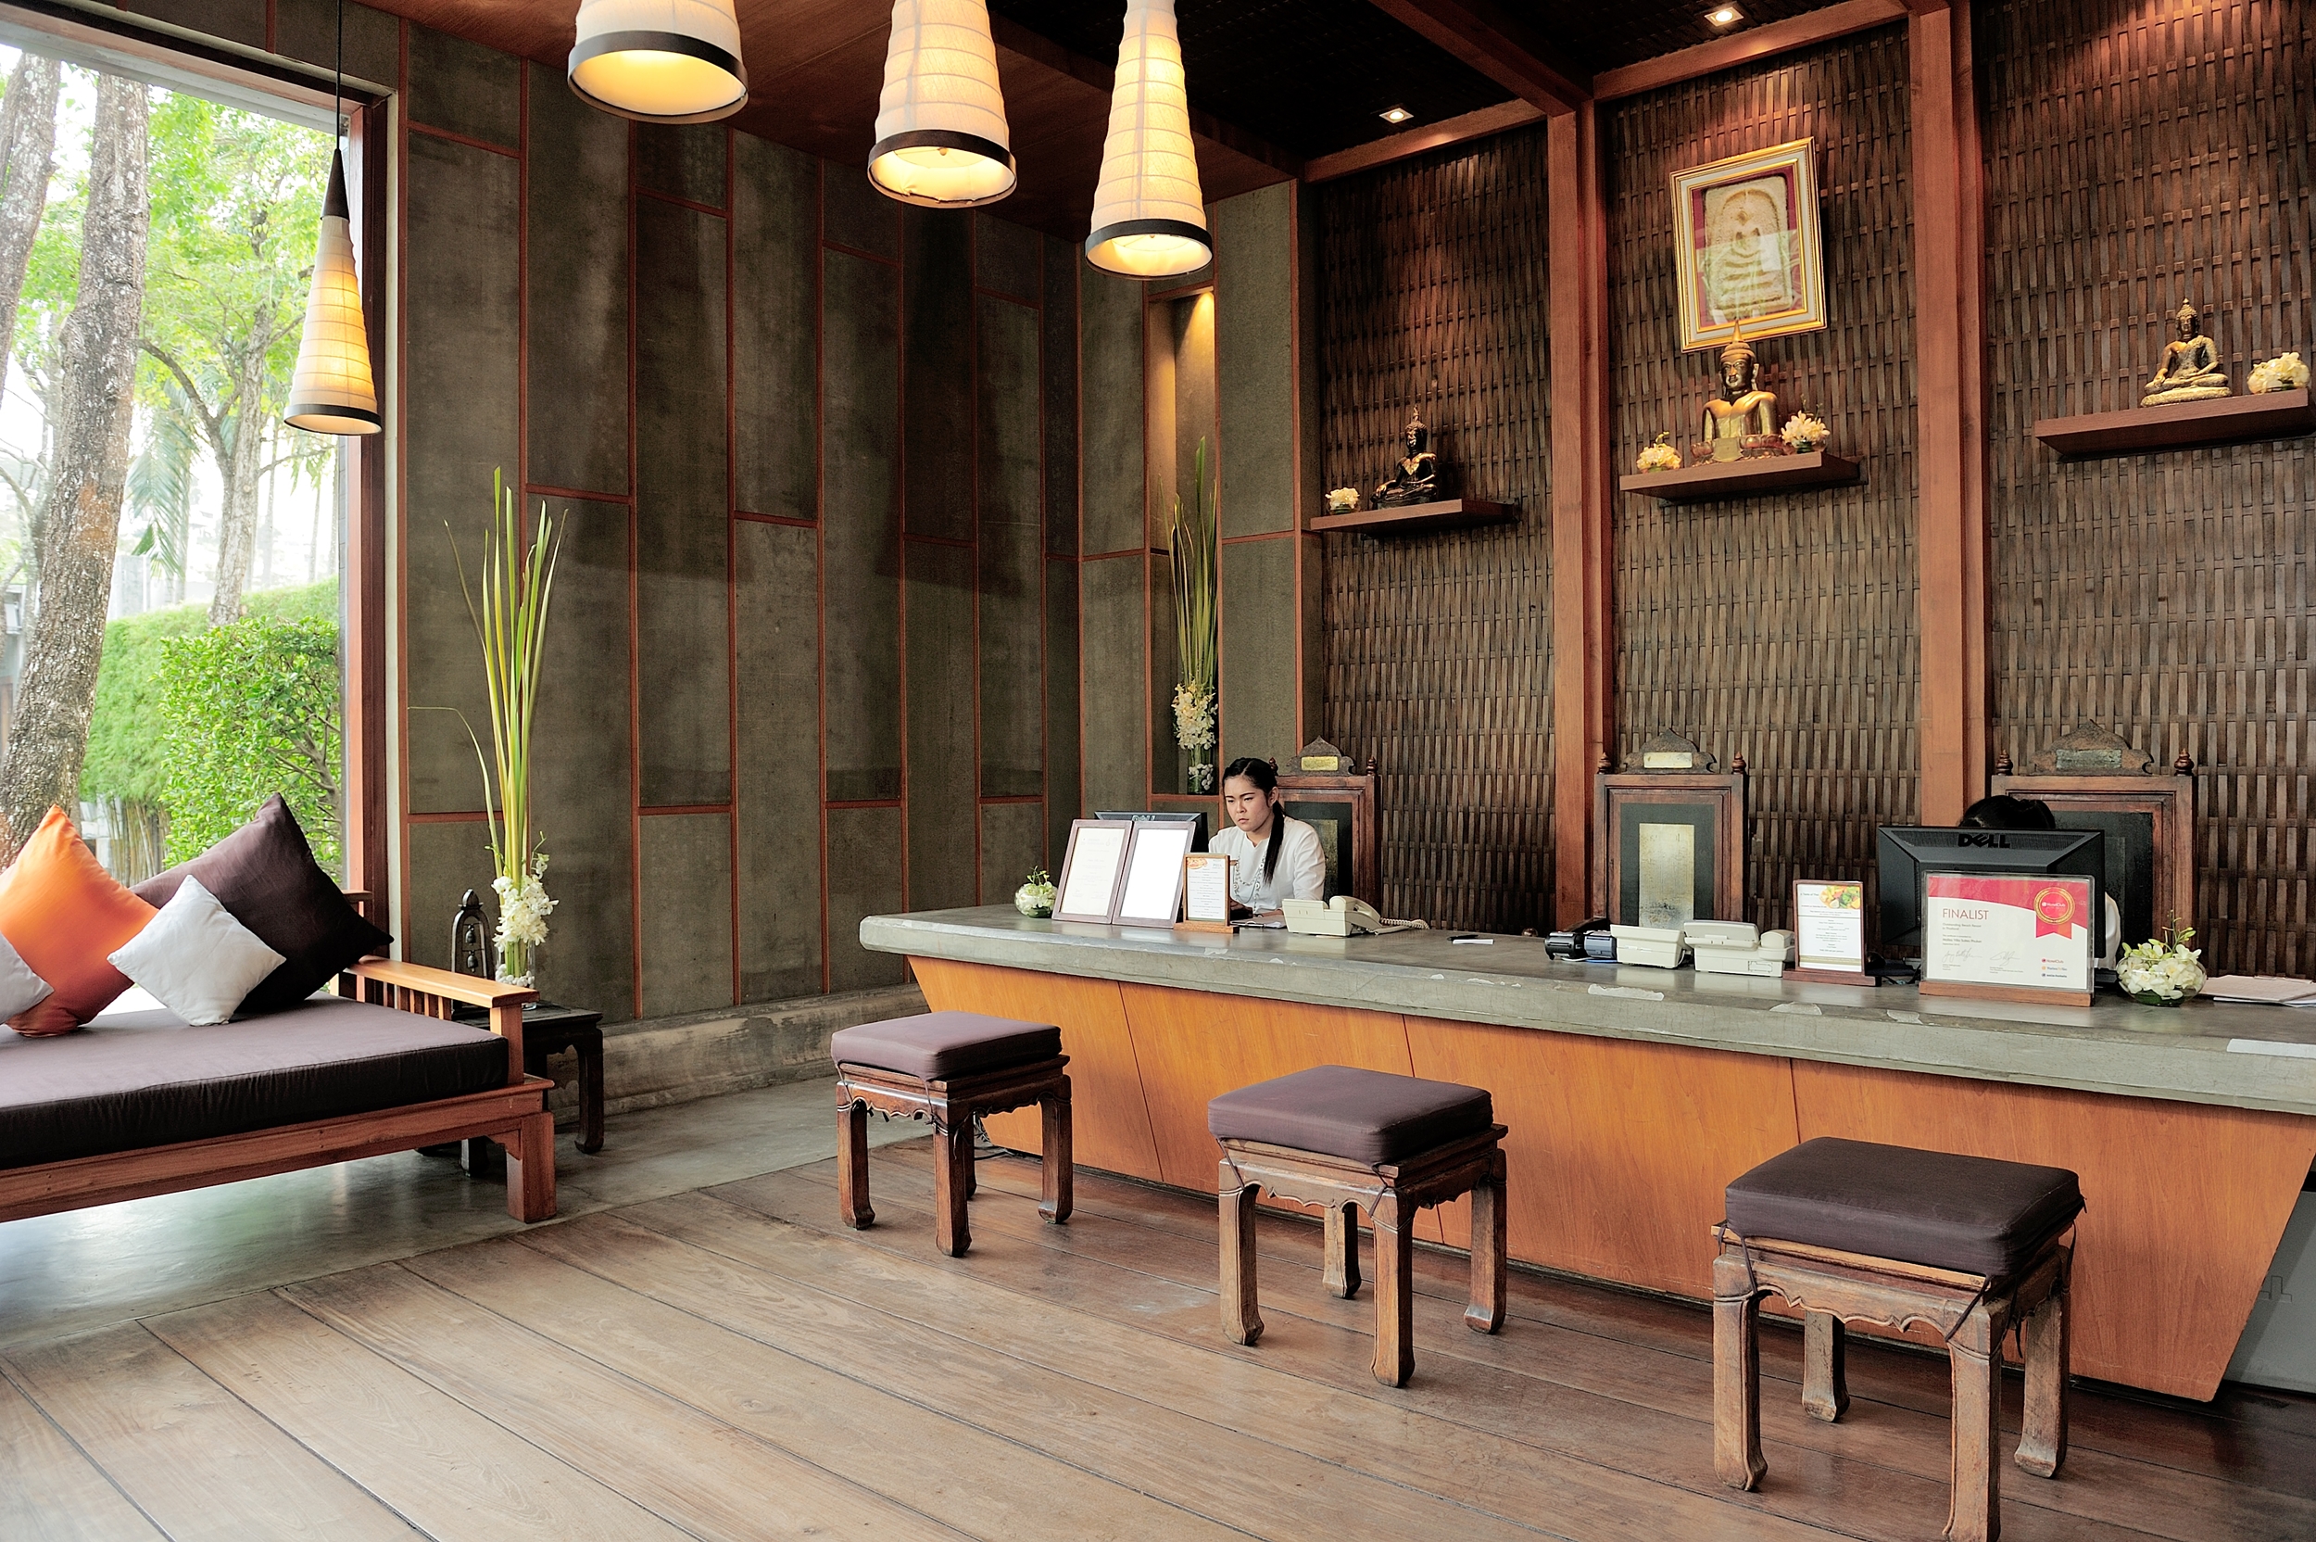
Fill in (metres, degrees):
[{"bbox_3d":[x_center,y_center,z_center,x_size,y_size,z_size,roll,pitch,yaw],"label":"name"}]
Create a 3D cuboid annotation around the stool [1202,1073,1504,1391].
[{"bbox_3d":[0.447,0.952,3.310,0.435,0.505,0.445,0,1,39],"label":"stool"}]

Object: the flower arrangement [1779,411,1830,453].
[{"bbox_3d":[2.121,-1.109,5.052,0.145,0.122,0.145,0,1,39],"label":"flower arrangement"}]

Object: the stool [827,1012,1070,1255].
[{"bbox_3d":[-0.534,0.925,4.015,0.423,0.508,0.429,0,1,40],"label":"stool"}]

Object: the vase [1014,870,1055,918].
[{"bbox_3d":[-0.376,0.376,4.812,0.136,0.157,0.136,0,0,0],"label":"vase"}]

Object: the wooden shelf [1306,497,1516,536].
[{"bbox_3d":[1.011,-0.992,6.161,0.681,0.045,0.429,0,1,40],"label":"wooden shelf"}]

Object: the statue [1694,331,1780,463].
[{"bbox_3d":[1.955,-1.259,5.212,0.260,0.425,0.170,0,1,39],"label":"statue"}]

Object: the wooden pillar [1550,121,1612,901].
[{"bbox_3d":[1.589,-0.660,5.834,0.188,3.630,0.188,0,1,40],"label":"wooden pillar"}]

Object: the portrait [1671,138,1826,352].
[{"bbox_3d":[2.079,-1.841,5.438,0.506,0.663,0.040,0,8,40],"label":"portrait"}]

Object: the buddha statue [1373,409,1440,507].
[{"bbox_3d":[0.968,-1.218,6.027,0.240,0.365,0.145,0,1,39],"label":"buddha statue"}]

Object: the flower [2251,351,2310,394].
[{"bbox_3d":[3.090,-1.096,4.254,0.137,0.105,0.137,0,1,39],"label":"flower"}]

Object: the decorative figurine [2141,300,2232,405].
[{"bbox_3d":[2.934,-1.192,4.407,0.220,0.270,0.125,0,1,39],"label":"decorative figurine"}]

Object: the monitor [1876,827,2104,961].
[{"bbox_3d":[1.823,0.294,3.362,0.440,0.334,0.170,0,1,37],"label":"monitor"}]

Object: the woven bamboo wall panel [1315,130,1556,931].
[{"bbox_3d":[1.159,-0.674,6.337,1.119,3.654,0.050,0,1,40],"label":"woven bamboo wall panel"}]

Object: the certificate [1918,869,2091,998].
[{"bbox_3d":[1.659,0.326,3.016,0.305,0.246,0.050,0,1,36],"label":"certificate"}]

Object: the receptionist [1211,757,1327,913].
[{"bbox_3d":[0.373,0.583,4.956,0.460,1.200,0.600,0,1,39],"label":"receptionist"}]

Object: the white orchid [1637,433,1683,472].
[{"bbox_3d":[1.743,-1.103,5.364,0.145,0.128,0.145,0,1,39],"label":"white orchid"}]

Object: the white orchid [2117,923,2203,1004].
[{"bbox_3d":[2.037,0.381,3.136,0.160,0.150,0.160,0,1,39],"label":"white orchid"}]

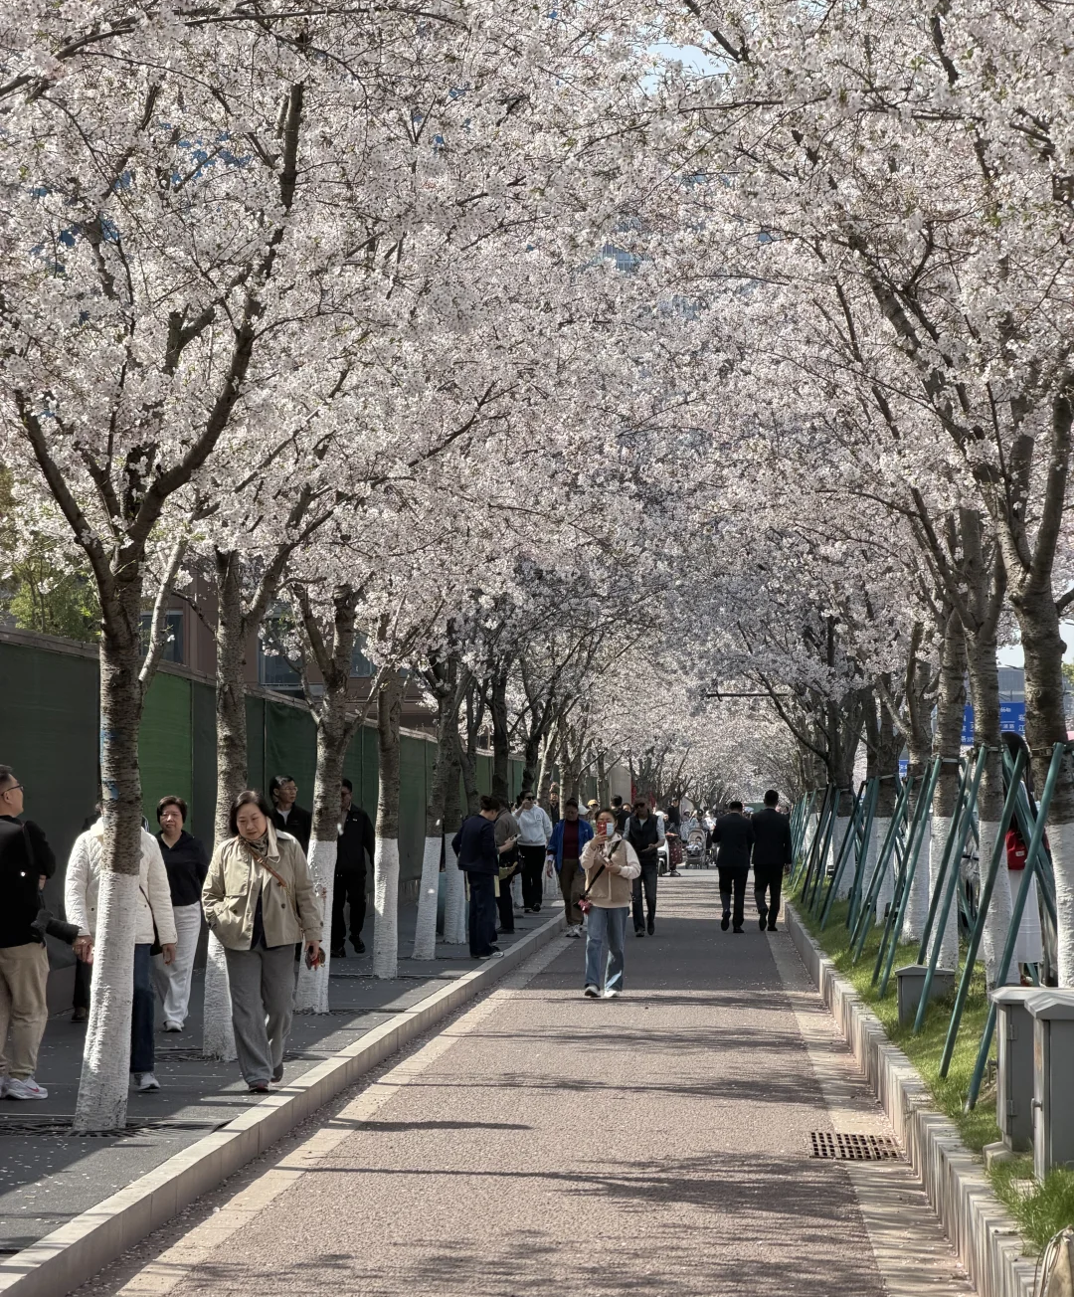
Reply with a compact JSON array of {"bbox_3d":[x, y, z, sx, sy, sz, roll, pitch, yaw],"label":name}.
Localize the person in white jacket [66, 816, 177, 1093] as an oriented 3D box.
[{"bbox_3d":[-2.159,1.487,21.430,0.570,1.570,0.450,0,-2,-2],"label":"person in white jacket"}]

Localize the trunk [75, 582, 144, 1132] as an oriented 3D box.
[{"bbox_3d":[-1.934,0.943,18.700,0.300,2.488,0.270,0,-2,3],"label":"trunk"}]

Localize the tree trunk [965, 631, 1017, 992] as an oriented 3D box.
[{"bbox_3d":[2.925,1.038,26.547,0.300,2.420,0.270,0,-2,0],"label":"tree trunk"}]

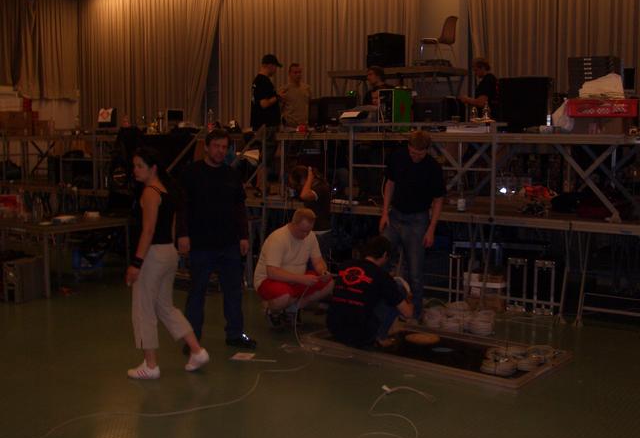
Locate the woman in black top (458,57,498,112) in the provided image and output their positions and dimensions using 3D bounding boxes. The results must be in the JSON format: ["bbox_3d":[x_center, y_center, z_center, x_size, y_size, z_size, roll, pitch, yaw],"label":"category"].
[{"bbox_3d":[2.019,-1.172,9.731,0.500,1.750,0.500,-2,6,-21],"label":"woman in black top"}]

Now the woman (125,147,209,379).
[{"bbox_3d":[-1.113,0.307,5.486,0.600,1.640,0.480,0,6,-3],"label":"woman"}]

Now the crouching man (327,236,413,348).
[{"bbox_3d":[0.415,0.583,6.606,0.600,0.920,0.720,5,7,40],"label":"crouching man"}]

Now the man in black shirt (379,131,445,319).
[{"bbox_3d":[0.889,0.087,7.261,0.600,1.770,0.420,2,6,11],"label":"man in black shirt"}]

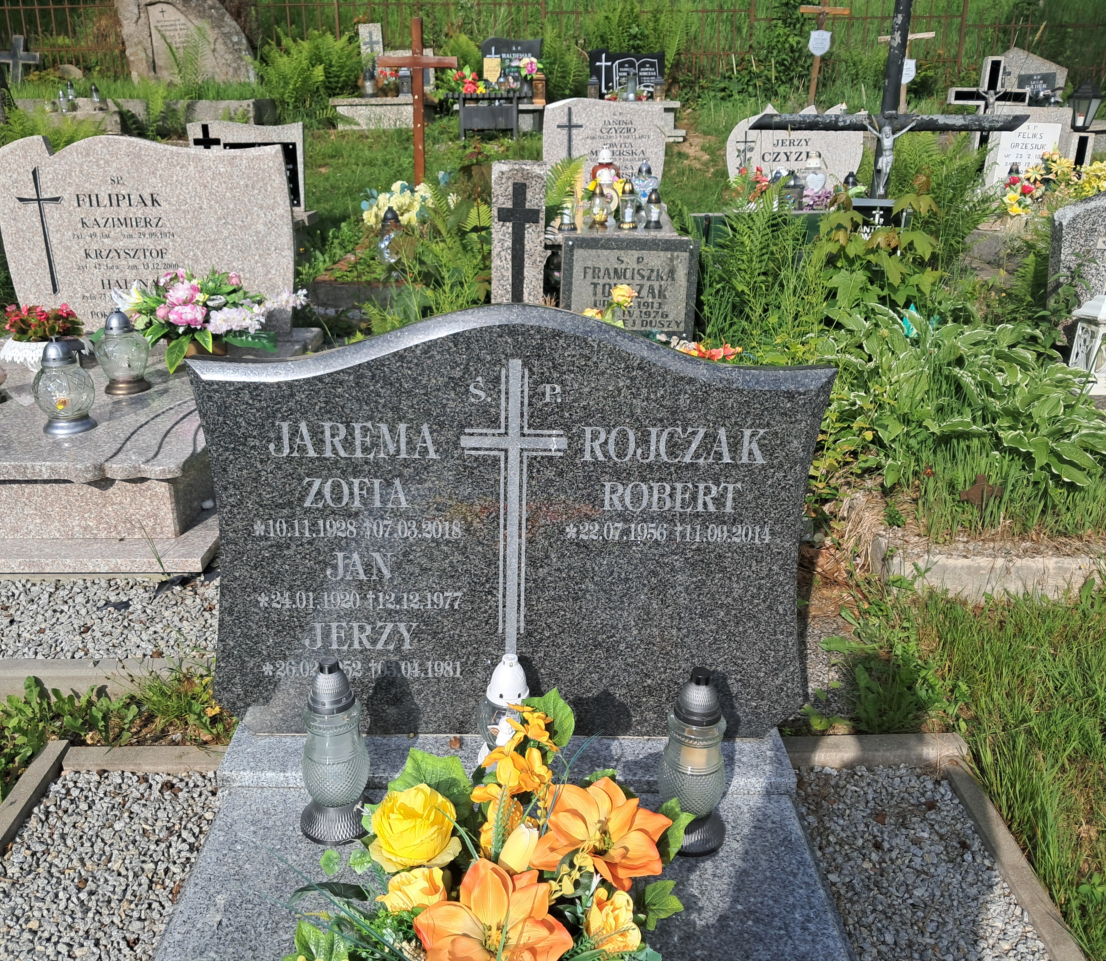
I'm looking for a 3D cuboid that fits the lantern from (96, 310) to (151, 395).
[{"bbox_3d":[-1.390,-0.419,3.220,0.152,0.255,0.152,0,21,-2],"label":"lantern"}]

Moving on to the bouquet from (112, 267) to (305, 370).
[{"bbox_3d":[-1.118,-0.519,3.250,0.570,0.280,0.360,1,19,-1],"label":"bouquet"}]

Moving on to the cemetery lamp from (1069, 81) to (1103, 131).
[{"bbox_3d":[3.607,-2.542,6.752,0.230,0.330,0.220,6,18,17],"label":"cemetery lamp"}]

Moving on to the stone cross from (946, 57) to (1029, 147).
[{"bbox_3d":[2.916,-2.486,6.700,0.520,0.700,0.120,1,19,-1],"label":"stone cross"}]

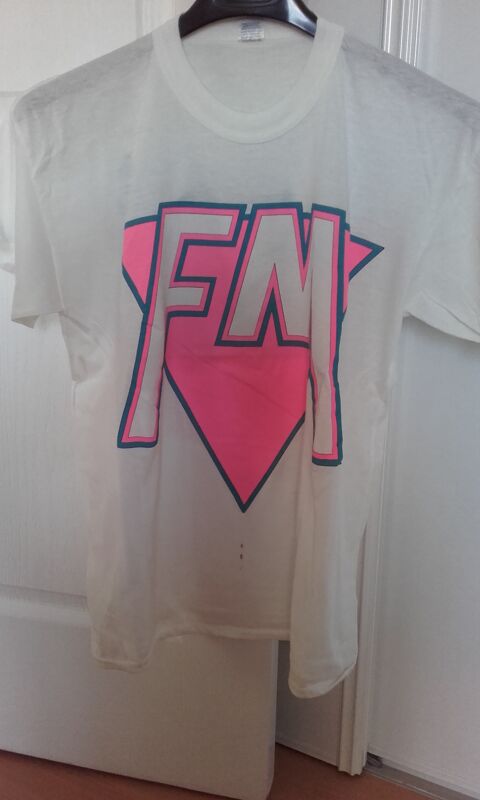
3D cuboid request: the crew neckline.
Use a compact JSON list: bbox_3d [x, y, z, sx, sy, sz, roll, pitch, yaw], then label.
[{"bbox_3d":[0.009,-0.335,0.699,0.200,0.130,0.060,2,10,4],"label":"crew neckline"}]

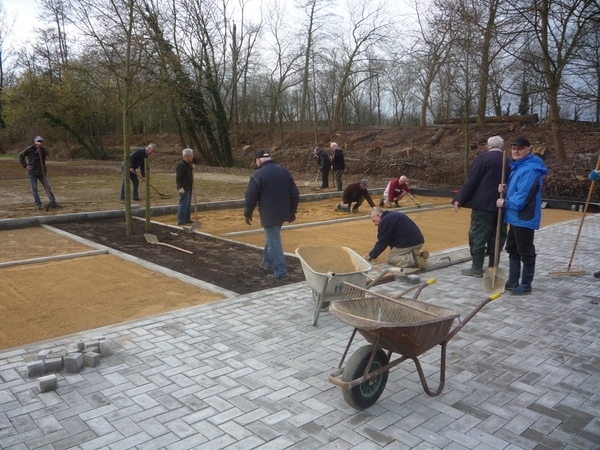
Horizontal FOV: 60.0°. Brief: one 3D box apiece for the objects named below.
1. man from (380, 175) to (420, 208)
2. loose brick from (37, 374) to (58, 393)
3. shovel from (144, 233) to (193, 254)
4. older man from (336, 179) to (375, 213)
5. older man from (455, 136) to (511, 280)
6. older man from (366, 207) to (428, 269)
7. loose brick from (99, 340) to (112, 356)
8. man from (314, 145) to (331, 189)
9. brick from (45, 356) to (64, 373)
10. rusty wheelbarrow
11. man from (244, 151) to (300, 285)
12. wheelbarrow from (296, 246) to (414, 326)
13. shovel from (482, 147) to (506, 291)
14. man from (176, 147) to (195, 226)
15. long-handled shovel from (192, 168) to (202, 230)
[{"bbox_3d":[2.809,-0.954,14.860,0.950,0.950,0.700,8,11,41],"label":"man"},{"bbox_3d":[-1.640,1.030,3.377,0.102,0.078,0.063,-6,11,-39],"label":"loose brick"},{"bbox_3d":[-2.152,0.269,8.521,0.254,0.173,1.537,-7,11,-41],"label":"shovel"},{"bbox_3d":[1.478,-0.818,13.820,1.020,0.930,0.600,4,9,25],"label":"older man"},{"bbox_3d":[2.372,-0.256,6.657,0.640,1.760,0.460,0,8,-1],"label":"older man"},{"bbox_3d":[1.359,0.163,7.051,0.900,0.800,0.580,5,9,30],"label":"older man"},{"bbox_3d":[-1.478,0.936,3.961,0.077,0.102,0.066,-3,9,-21],"label":"loose brick"},{"bbox_3d":[0.850,-2.087,18.943,0.589,1.492,0.507,-1,8,-12],"label":"man"},{"bbox_3d":[-1.739,0.990,3.682,0.106,0.074,0.076,-2,9,-18],"label":"brick"},{"bbox_3d":[0.724,0.767,3.436,1.410,0.610,0.620,-7,11,-43],"label":"rusty wheelbarrow"},{"bbox_3d":[-0.351,-0.141,6.561,0.650,1.594,0.507,-4,9,-30],"label":"man"},{"bbox_3d":[0.355,0.570,4.767,0.620,0.620,1.400,-2,8,-15],"label":"wheelbarrow"},{"bbox_3d":[2.190,-0.030,5.730,0.250,1.560,0.130,3,9,19],"label":"shovel"},{"bbox_3d":[-2.484,-0.830,11.251,0.386,1.611,0.487,-3,9,-24],"label":"man"},{"bbox_3d":[-2.432,-0.617,12.339,0.240,1.480,0.200,0,1,-12],"label":"long-handled shovel"}]

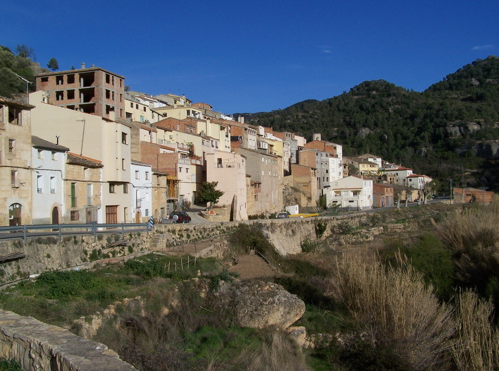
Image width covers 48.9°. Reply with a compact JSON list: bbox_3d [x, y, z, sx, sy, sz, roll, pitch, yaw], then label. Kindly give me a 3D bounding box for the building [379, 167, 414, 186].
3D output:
[{"bbox_3d":[65.653,-3.661,241.794,10.800,8.805,9.000,-1,-1,33],"label":"building"}]

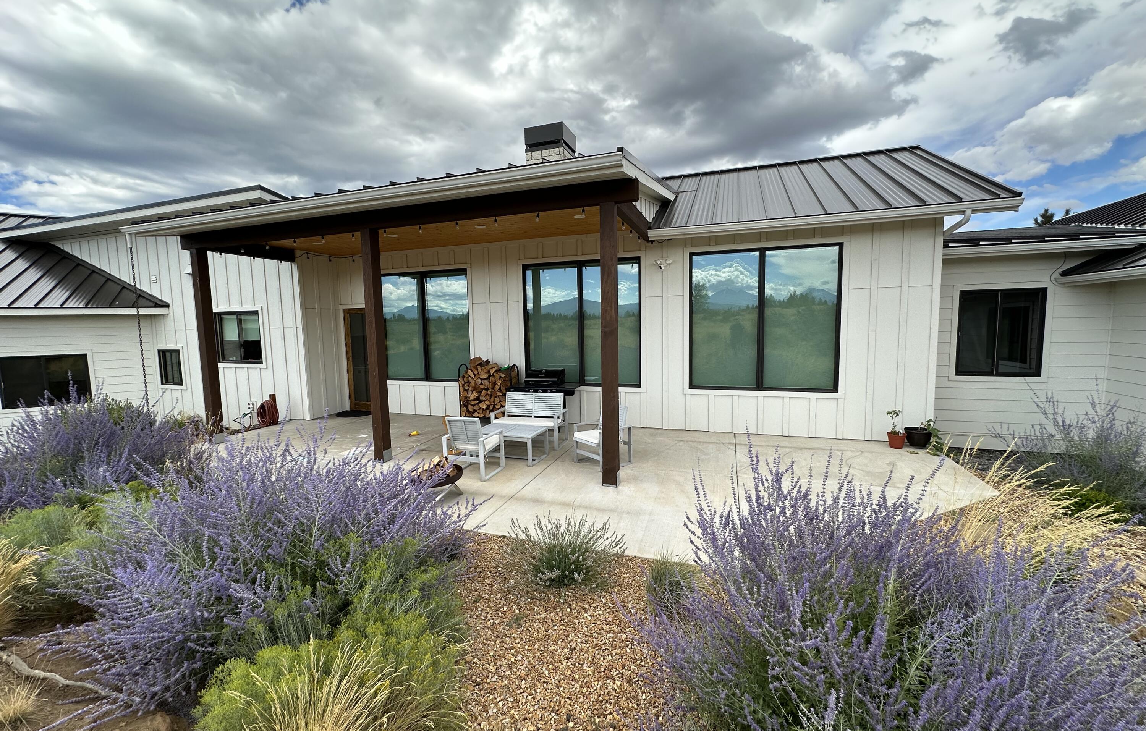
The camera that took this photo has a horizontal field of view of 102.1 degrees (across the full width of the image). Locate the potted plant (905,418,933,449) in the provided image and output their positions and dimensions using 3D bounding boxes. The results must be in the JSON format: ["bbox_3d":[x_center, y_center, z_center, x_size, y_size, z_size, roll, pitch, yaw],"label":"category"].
[{"bbox_3d":[5.347,1.014,7.156,0.410,0.440,0.380,0,5,19],"label":"potted plant"}]

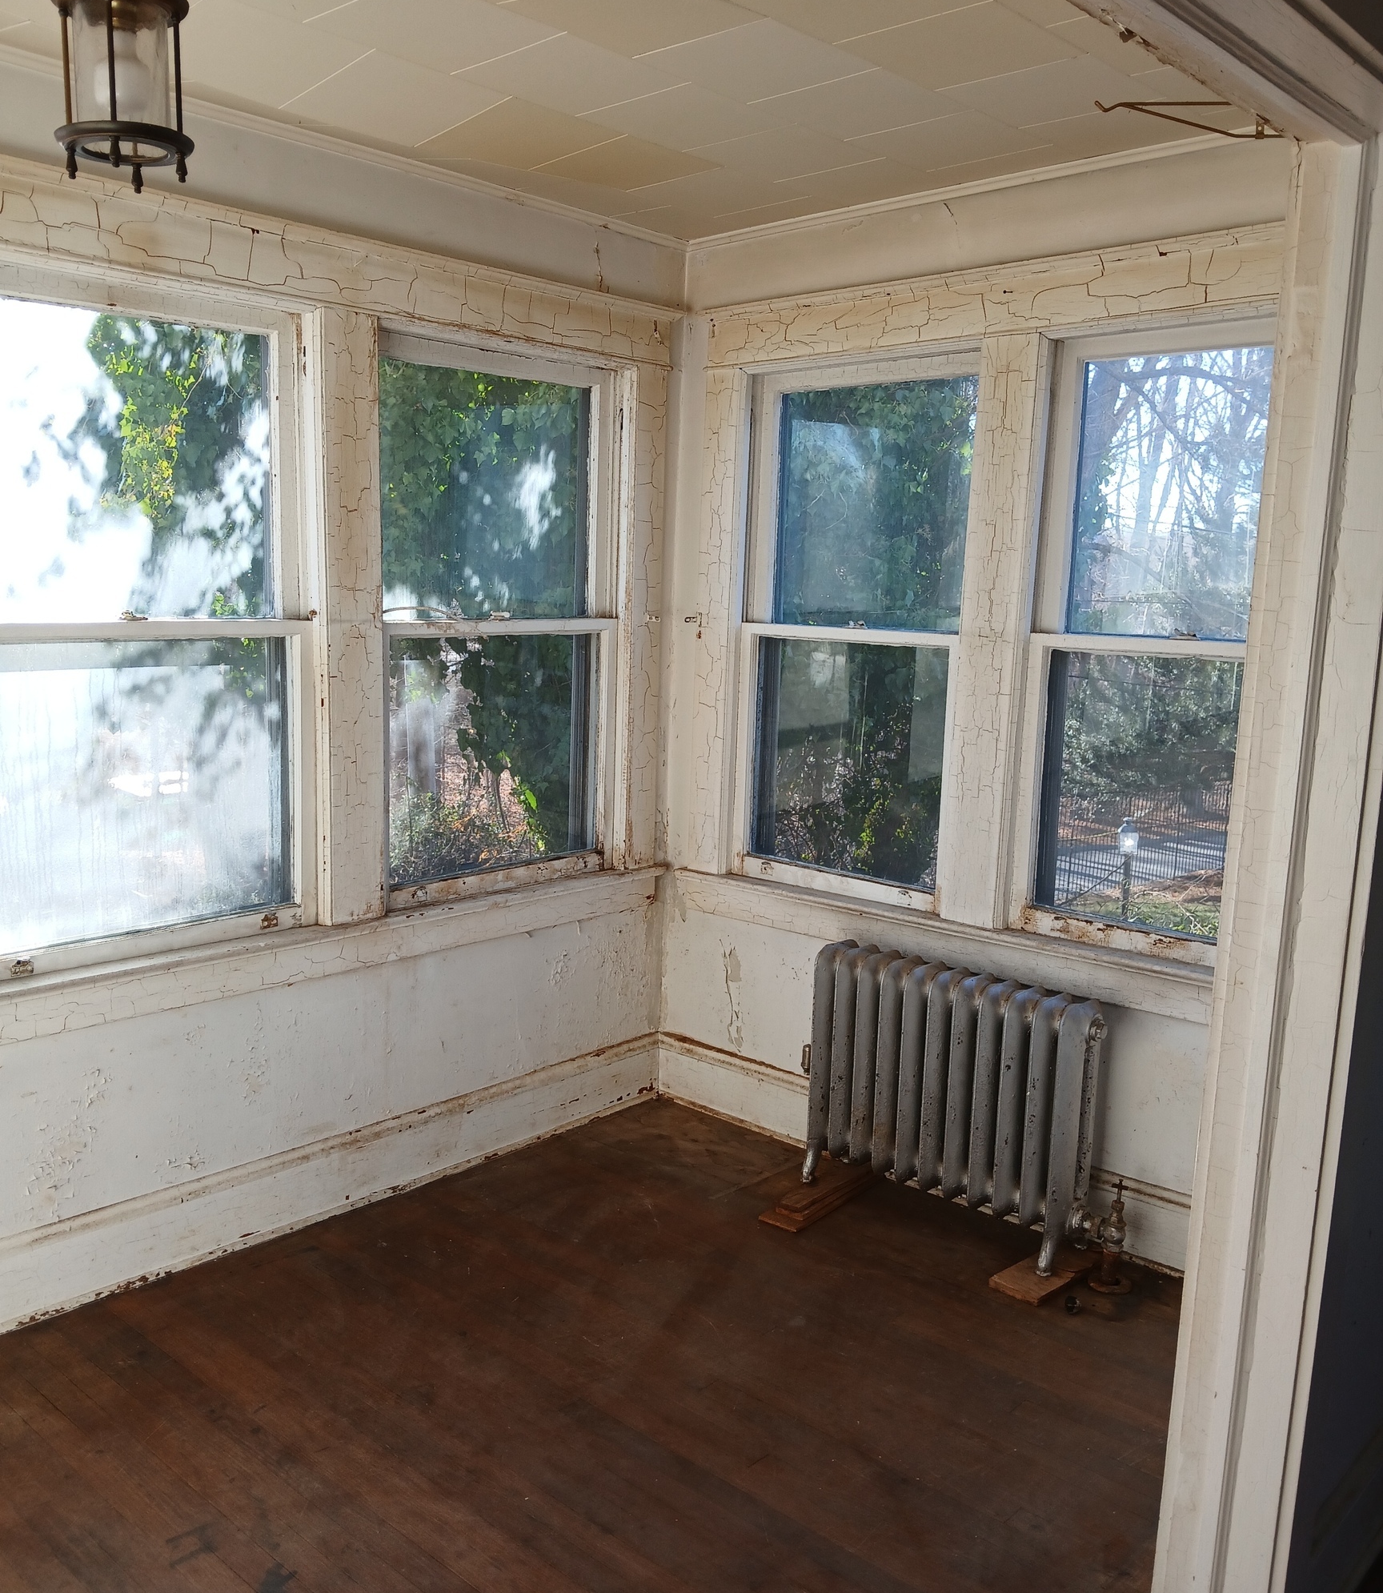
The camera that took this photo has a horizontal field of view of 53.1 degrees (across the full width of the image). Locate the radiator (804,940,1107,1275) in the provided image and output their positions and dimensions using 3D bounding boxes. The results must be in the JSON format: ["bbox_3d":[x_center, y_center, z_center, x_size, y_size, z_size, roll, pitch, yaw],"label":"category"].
[{"bbox_3d":[0.589,0.683,3.175,0.695,0.577,0.190,9,11,41],"label":"radiator"}]

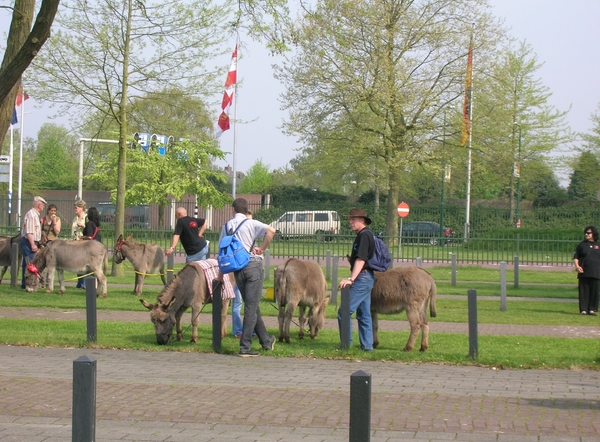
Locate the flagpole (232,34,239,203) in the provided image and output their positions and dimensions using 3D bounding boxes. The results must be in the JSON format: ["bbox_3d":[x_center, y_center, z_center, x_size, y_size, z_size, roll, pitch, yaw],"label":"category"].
[{"bbox_3d":[-4.730,-6.557,132.974,0.200,15.200,0.200,2,0,0],"label":"flagpole"}]

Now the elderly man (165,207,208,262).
[{"bbox_3d":[-2.100,0.579,33.000,0.750,1.680,0.500,2,0,-18],"label":"elderly man"}]

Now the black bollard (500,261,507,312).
[{"bbox_3d":[3.618,1.163,31.400,0.110,0.920,0.110,2,0,9],"label":"black bollard"}]

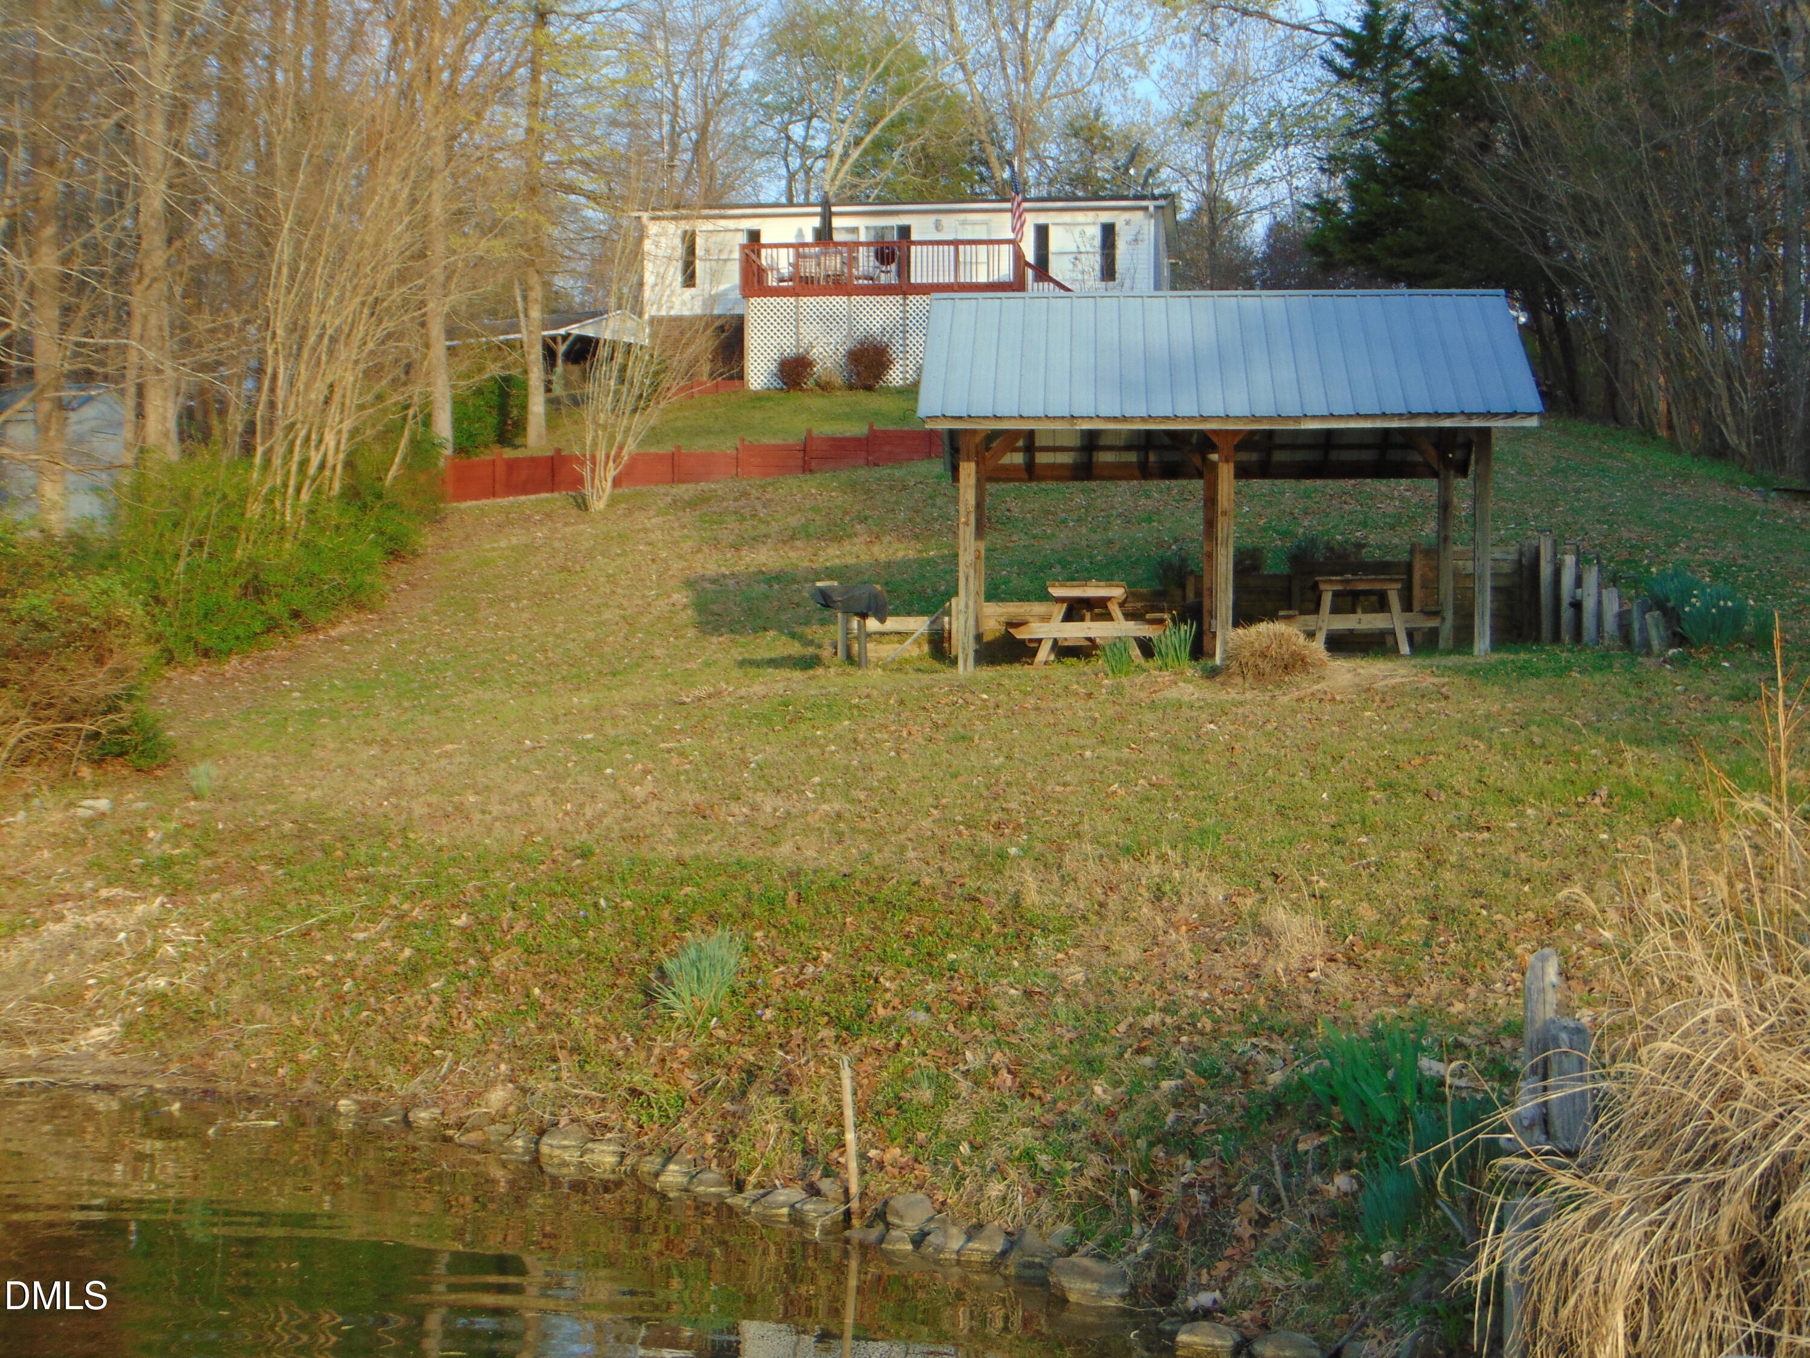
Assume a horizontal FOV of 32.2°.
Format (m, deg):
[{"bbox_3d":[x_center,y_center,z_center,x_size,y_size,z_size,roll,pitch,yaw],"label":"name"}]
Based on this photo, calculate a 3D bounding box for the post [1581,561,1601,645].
[{"bbox_3d":[6.692,-0.721,30.600,0.145,0.807,0.145,0,-2,3],"label":"post"}]

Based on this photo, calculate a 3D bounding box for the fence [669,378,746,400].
[{"bbox_3d":[-4.610,-6.727,72.800,1.850,0.550,0.150,0,-2,7],"label":"fence"}]

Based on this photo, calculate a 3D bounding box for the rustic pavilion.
[{"bbox_3d":[3.033,-1.893,30.433,5.540,3.740,5.100,0,-2,3],"label":"rustic pavilion"}]

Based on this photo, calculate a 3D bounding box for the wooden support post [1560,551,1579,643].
[{"bbox_3d":[6.586,-0.796,31.100,0.140,0.904,0.140,0,-2,3],"label":"wooden support post"}]

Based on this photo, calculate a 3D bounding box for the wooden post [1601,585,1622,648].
[{"bbox_3d":[6.799,-0.596,30.200,0.150,0.592,0.150,0,-2,3],"label":"wooden post"}]

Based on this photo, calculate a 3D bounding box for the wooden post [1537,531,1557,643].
[{"bbox_3d":[6.457,-0.905,31.500,0.145,1.115,0.145,0,-2,3],"label":"wooden post"}]

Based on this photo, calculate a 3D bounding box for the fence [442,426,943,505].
[{"bbox_3d":[-3.849,-3.926,57.500,9.300,1.420,0.200,0,-2,5],"label":"fence"}]

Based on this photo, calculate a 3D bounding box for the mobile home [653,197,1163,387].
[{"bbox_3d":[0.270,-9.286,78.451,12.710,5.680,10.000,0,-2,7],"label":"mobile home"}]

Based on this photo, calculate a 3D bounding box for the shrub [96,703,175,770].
[{"bbox_3d":[-5.448,0.405,22.200,0.520,0.470,0.480,0,-2,3],"label":"shrub"}]

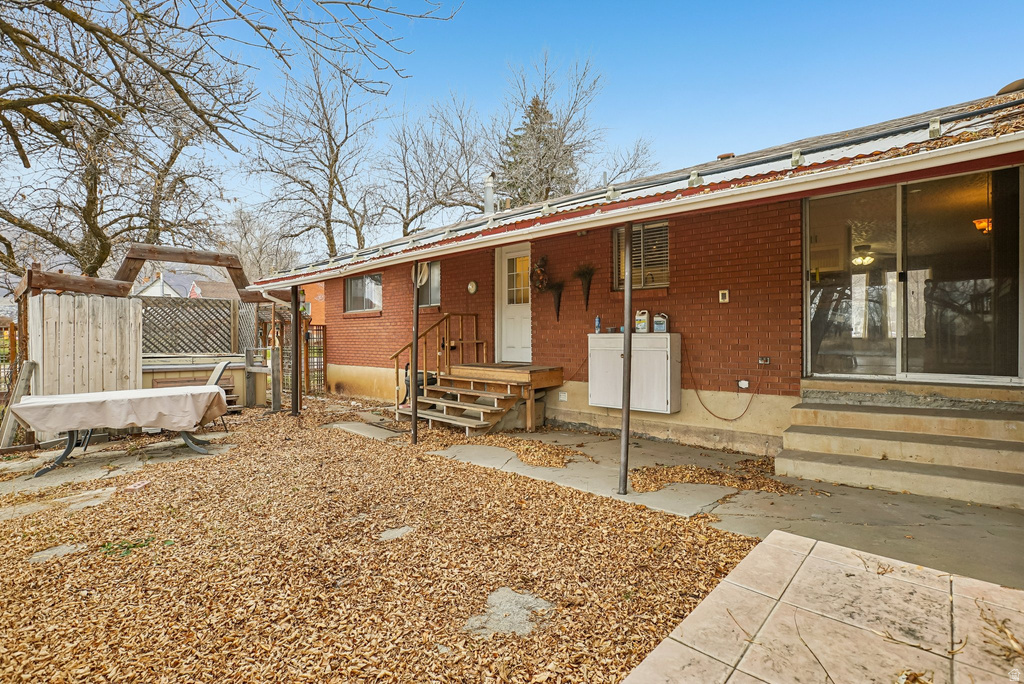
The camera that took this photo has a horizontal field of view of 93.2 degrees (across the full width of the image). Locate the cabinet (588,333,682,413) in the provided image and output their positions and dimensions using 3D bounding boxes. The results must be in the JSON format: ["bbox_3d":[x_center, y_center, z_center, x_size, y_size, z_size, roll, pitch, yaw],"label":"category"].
[{"bbox_3d":[1.734,0.420,6.907,1.250,1.050,0.360,0,0,42],"label":"cabinet"}]

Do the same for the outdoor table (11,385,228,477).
[{"bbox_3d":[-4.540,1.007,5.770,1.880,0.770,0.980,0,0,-34],"label":"outdoor table"}]

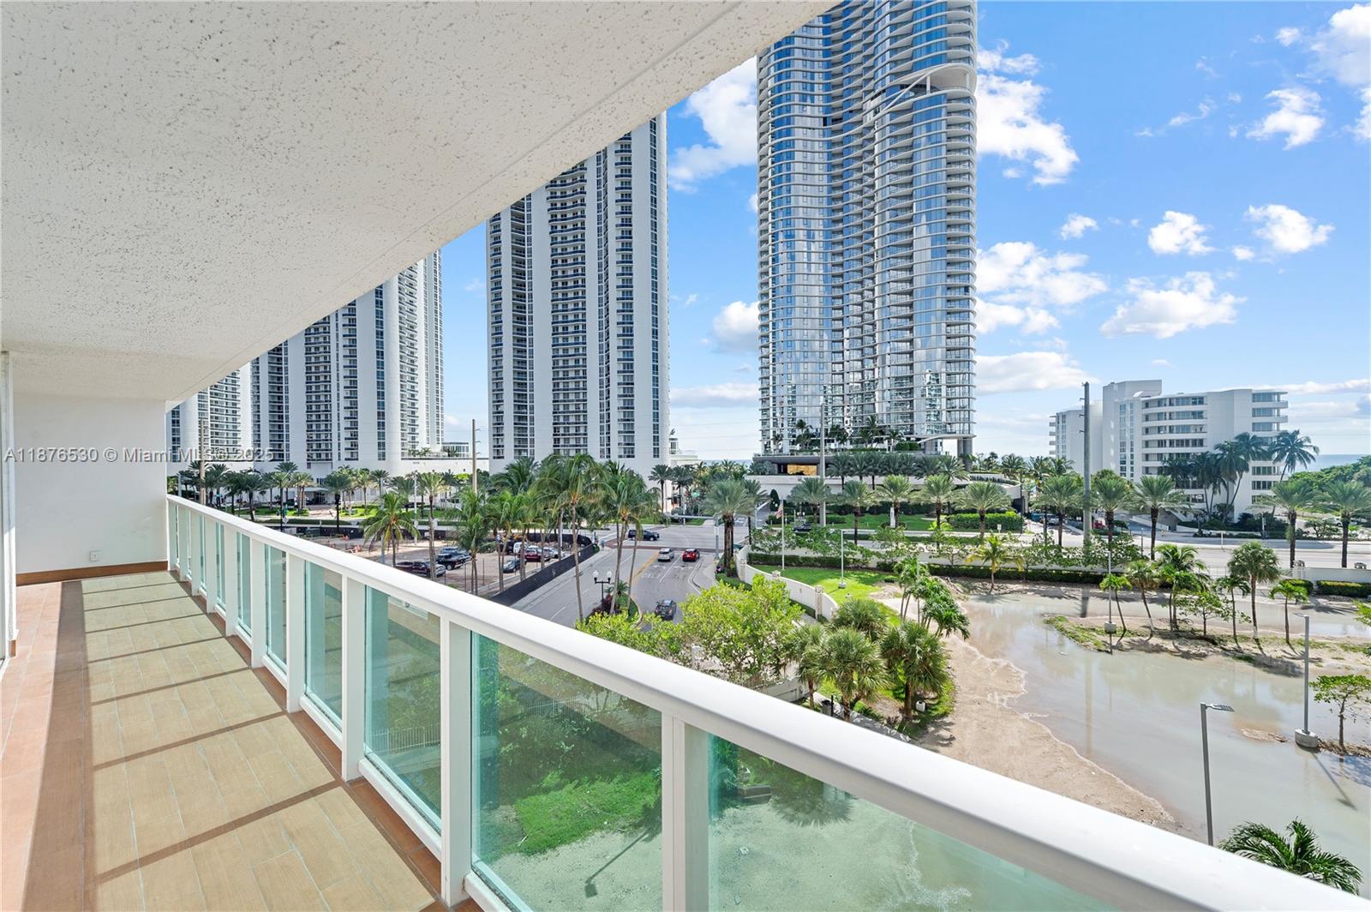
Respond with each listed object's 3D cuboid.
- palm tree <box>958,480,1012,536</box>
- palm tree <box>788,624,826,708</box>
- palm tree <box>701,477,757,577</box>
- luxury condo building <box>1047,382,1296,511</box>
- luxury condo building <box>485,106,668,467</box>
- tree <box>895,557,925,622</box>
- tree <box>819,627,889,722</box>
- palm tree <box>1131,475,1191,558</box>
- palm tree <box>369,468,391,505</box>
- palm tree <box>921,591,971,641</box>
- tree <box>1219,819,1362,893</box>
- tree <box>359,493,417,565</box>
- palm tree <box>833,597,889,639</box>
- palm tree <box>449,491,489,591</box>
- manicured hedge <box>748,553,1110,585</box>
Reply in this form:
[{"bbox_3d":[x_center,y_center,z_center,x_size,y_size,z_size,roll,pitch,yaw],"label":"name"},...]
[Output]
[{"bbox_3d":[45.027,9.269,80.548,7.000,11.080,7.000,-1,-1,0],"label":"palm tree"},{"bbox_3d":[6.851,11.573,29.000,2.300,4.720,2.200,0,0,13],"label":"palm tree"},{"bbox_3d":[5.374,8.725,66.000,6.600,12.410,6.600,-1,0,0],"label":"palm tree"},{"bbox_3d":[112.800,-1.490,131.300,25.000,29.200,56.000,-1,0,14],"label":"luxury condo building"},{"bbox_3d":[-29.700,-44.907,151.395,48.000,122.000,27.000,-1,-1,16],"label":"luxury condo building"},{"bbox_3d":[16.639,10.711,39.500,2.200,6.411,2.200,0,0,23],"label":"tree"},{"bbox_3d":[8.853,11.948,28.500,3.700,5.440,3.700,-1,0,0],"label":"tree"},{"bbox_3d":[65.988,8.630,74.000,6.300,11.750,6.300,-1,0,0],"label":"palm tree"},{"bbox_3d":[-86.106,9.123,150.000,5.400,11.310,5.400,-1,0,0],"label":"palm tree"},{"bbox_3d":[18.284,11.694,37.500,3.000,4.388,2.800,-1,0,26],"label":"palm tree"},{"bbox_3d":[16.146,12.129,14.200,2.800,4.900,2.800,-1,0,0],"label":"tree"},{"bbox_3d":[-34.729,9.851,62.655,5.600,11.020,5.600,-1,-1,0],"label":"tree"},{"bbox_3d":[11.307,11.323,34.500,3.500,4.335,3.500,-1,-1,18],"label":"palm tree"},{"bbox_3d":[-23.082,9.432,56.895,4.600,11.550,4.600,-1,-1,0],"label":"palm tree"},{"bbox_3d":[27.090,13.259,63.969,39.000,1.500,1.800,0,0,18],"label":"manicured hedge"}]

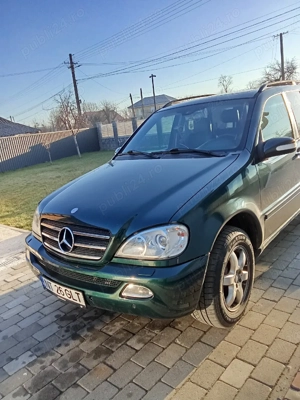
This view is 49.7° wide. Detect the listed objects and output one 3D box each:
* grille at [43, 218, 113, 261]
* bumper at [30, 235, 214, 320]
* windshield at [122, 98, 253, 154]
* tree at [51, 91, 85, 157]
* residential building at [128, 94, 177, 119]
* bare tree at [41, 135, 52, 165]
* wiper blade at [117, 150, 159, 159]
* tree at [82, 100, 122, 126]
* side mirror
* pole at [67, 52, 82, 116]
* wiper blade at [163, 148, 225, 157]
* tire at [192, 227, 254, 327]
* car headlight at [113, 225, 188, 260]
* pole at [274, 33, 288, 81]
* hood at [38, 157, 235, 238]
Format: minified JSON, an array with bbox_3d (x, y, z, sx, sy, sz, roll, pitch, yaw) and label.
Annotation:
[{"bbox_3d":[-0.546,0.277,2.264,0.800,0.250,0.130,4,9,41],"label":"grille"},{"bbox_3d":[-0.460,0.557,2.510,1.820,0.450,0.550,5,18,40],"label":"bumper"},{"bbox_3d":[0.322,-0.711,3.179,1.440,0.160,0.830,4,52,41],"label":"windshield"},{"bbox_3d":[-4.987,-4.645,20.075,2.000,3.960,2.000,-9,13,-11],"label":"tree"},{"bbox_3d":[0.951,-18.464,67.239,10.200,6.100,7.500,-7,14,0],"label":"residential building"},{"bbox_3d":[-5.782,-2.868,18.321,0.650,1.670,0.650,-10,13,-16],"label":"bare tree"},{"bbox_3d":[-0.130,-0.448,3.200,0.560,0.070,0.100,4,17,41],"label":"wiper blade"},{"bbox_3d":[-6.594,-10.927,45.645,5.000,6.010,5.000,-8,12,-6],"label":"tree"},{"bbox_3d":[0.986,-0.389,2.511,0.270,0.190,0.170,4,17,41],"label":"side mirror"},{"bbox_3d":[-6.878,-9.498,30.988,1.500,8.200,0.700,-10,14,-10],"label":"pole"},{"bbox_3d":[0.368,-0.416,2.861,0.660,0.070,0.090,9,20,34],"label":"wiper blade"},{"bbox_3d":[0.570,0.578,2.513,0.268,0.735,0.735,5,18,40],"label":"tire"},{"bbox_3d":[0.001,0.272,2.041,0.440,0.220,0.320,5,18,40],"label":"car headlight"},{"bbox_3d":[13.556,-12.590,33.122,1.600,8.200,0.400,-1,15,24],"label":"pole"},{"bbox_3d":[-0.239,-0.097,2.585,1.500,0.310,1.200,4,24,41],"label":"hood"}]

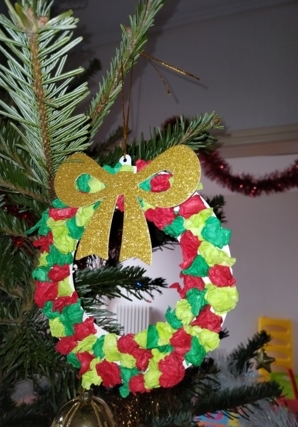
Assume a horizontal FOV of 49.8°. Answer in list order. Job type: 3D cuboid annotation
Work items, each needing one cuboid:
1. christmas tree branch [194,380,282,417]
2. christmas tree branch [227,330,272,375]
[{"bbox_3d":[0.173,0.366,0.630,0.182,0.050,0.065,-9,-9,-6],"label":"christmas tree branch"},{"bbox_3d":[0.239,0.323,0.745,0.131,0.042,0.050,-40,-2,-13],"label":"christmas tree branch"}]

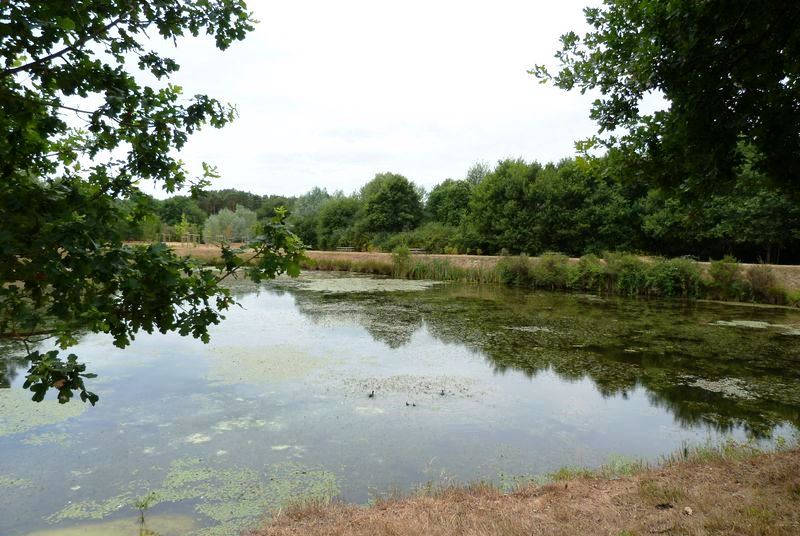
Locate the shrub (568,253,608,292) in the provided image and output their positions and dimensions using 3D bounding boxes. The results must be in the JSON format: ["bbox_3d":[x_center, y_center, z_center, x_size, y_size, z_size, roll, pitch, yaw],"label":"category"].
[{"bbox_3d":[10.871,0.319,33.500,2.159,2.137,2.049,0,3,0],"label":"shrub"}]

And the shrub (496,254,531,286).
[{"bbox_3d":[7.233,0.158,36.500,2.229,1.961,2.115,0,3,0],"label":"shrub"}]

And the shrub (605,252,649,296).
[{"bbox_3d":[12.152,0.349,31.000,2.313,2.290,2.195,0,3,0],"label":"shrub"}]

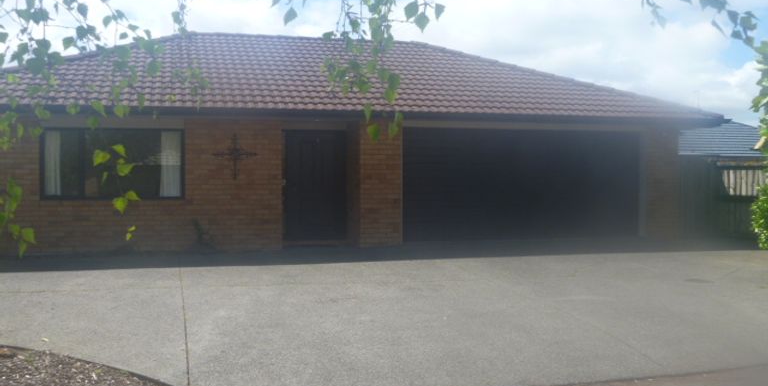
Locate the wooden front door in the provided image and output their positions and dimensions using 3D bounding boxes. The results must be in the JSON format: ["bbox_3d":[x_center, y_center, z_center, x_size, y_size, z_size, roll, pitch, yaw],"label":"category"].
[{"bbox_3d":[-1.280,-0.145,13.900,1.130,2.060,0.080,0,1,-13],"label":"wooden front door"}]

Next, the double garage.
[{"bbox_3d":[2.680,-0.167,14.050,4.800,2.070,0.080,0,1,-13],"label":"double garage"}]

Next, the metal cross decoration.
[{"bbox_3d":[-2.540,-0.615,12.750,0.740,0.790,0.040,0,1,-13],"label":"metal cross decoration"}]

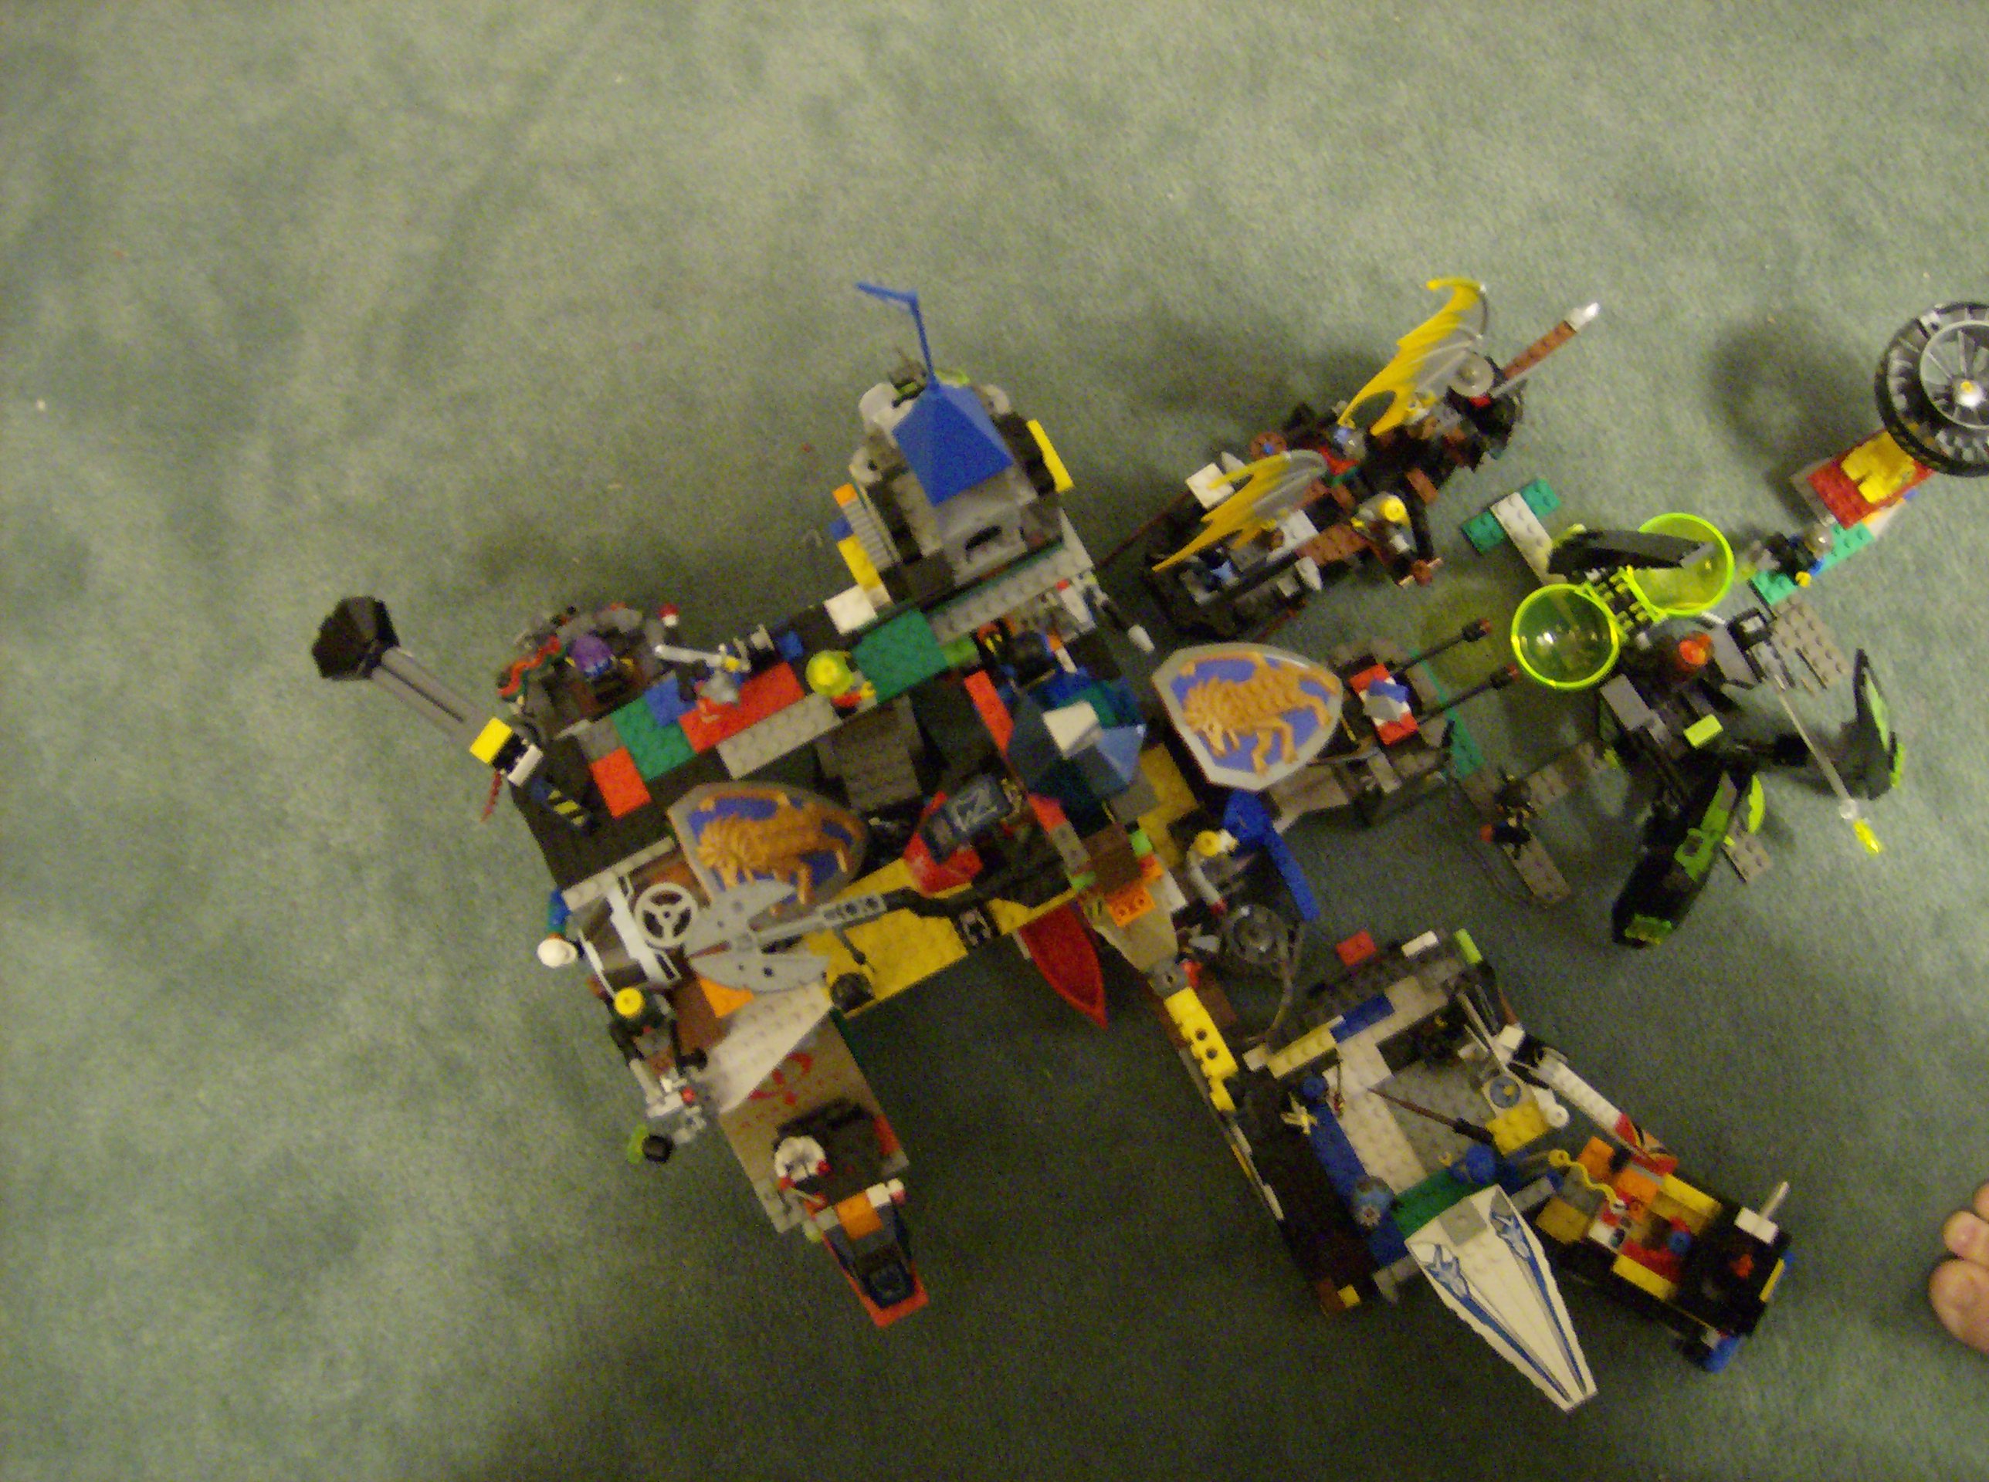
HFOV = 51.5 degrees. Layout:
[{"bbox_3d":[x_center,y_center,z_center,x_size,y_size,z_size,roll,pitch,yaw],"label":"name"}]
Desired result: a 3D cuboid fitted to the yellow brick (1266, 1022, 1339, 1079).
[{"bbox_3d":[0.142,0.143,0.949,0.032,0.011,0.009,-29,84,-2],"label":"yellow brick"}]

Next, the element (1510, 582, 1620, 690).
[{"bbox_3d":[0.255,-0.047,0.924,0.049,0.027,0.048,0,84,1],"label":"element"}]

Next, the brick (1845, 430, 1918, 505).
[{"bbox_3d":[0.422,-0.131,0.985,0.028,0.011,0.025,-33,84,-3],"label":"brick"}]

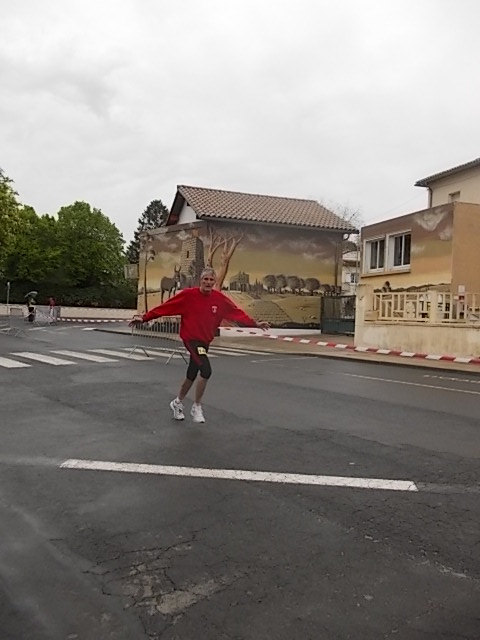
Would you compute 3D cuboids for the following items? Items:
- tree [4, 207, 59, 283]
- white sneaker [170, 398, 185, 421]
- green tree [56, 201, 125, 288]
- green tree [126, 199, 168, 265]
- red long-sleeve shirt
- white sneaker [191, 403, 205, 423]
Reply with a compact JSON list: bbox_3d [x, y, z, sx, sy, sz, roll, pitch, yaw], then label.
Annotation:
[{"bbox_3d":[-18.152,-5.222,45.196,5.200,9.469,5.200,0,2,0],"label":"tree"},{"bbox_3d":[-0.694,0.994,5.750,0.110,0.125,0.290,0,27,-18],"label":"white sneaker"},{"bbox_3d":[-13.025,-5.424,45.206,6.200,9.934,6.200,0,2,0],"label":"green tree"},{"bbox_3d":[-8.484,-6.238,50.232,5.400,11.197,5.400,0,2,0],"label":"green tree"},{"bbox_3d":[-0.442,-0.038,5.650,1.220,0.580,0.400,0,2,-7],"label":"red long-sleeve shirt"},{"bbox_3d":[-0.464,1.010,5.650,0.110,0.125,0.290,0,11,-18],"label":"white sneaker"}]

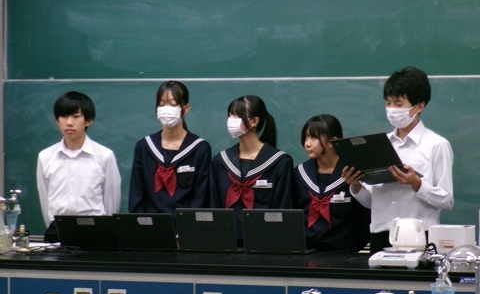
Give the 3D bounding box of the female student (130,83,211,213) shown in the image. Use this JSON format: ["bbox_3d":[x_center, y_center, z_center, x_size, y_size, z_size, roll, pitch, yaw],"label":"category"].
[{"bbox_3d":[-0.346,0.506,9.735,0.410,1.664,0.290,0,1,13],"label":"female student"}]

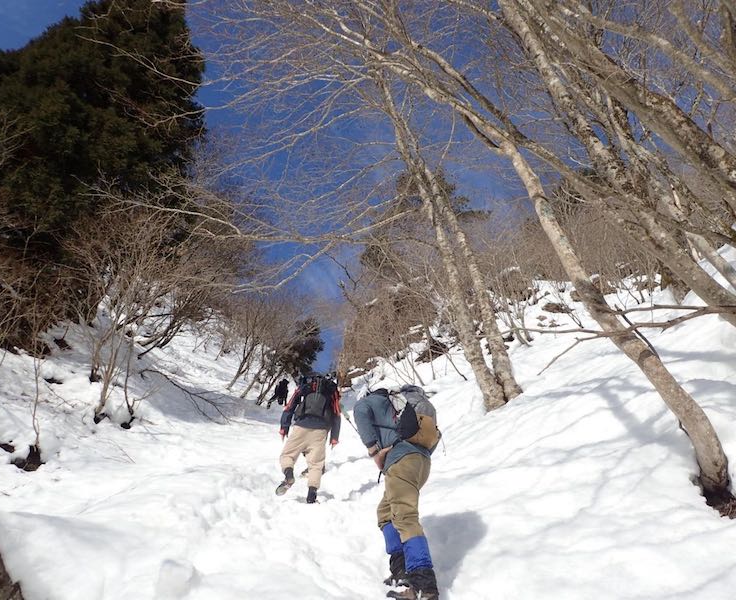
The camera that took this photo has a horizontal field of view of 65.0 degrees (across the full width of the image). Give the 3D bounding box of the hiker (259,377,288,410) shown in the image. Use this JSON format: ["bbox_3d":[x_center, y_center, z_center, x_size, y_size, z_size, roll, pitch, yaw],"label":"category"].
[{"bbox_3d":[-4.500,4.700,28.800,0.750,1.550,0.950,-14,-28,27],"label":"hiker"}]

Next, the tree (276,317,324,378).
[{"bbox_3d":[-5.600,4.100,47.200,4.000,5.400,4.000,0,-25,0],"label":"tree"}]

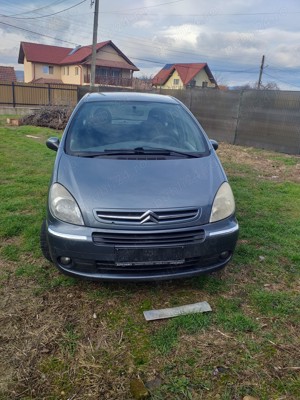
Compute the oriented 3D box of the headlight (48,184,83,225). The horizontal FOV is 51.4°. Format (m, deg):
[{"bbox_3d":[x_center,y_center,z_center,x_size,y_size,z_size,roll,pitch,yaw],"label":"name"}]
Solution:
[{"bbox_3d":[-0.692,0.028,2.579,0.330,0.270,0.460,-1,19,-8],"label":"headlight"}]

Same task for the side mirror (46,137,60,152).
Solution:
[{"bbox_3d":[-1.038,-0.629,3.463,0.205,0.170,0.150,-1,19,-8],"label":"side mirror"}]

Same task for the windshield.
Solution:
[{"bbox_3d":[-0.142,-0.787,3.399,1.490,0.500,0.980,-1,19,-8],"label":"windshield"}]

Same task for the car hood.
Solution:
[{"bbox_3d":[-0.050,-0.112,2.784,1.520,0.440,0.970,-1,19,-8],"label":"car hood"}]

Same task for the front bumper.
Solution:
[{"bbox_3d":[-0.027,0.377,2.666,1.700,0.440,0.550,-1,19,-8],"label":"front bumper"}]

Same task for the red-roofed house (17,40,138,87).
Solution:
[{"bbox_3d":[-11.300,-19.200,48.100,13.700,8.500,13.300,-12,23,-34],"label":"red-roofed house"}]

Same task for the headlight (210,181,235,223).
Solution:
[{"bbox_3d":[0.627,0.007,2.752,0.330,0.270,0.460,-1,19,-8],"label":"headlight"}]

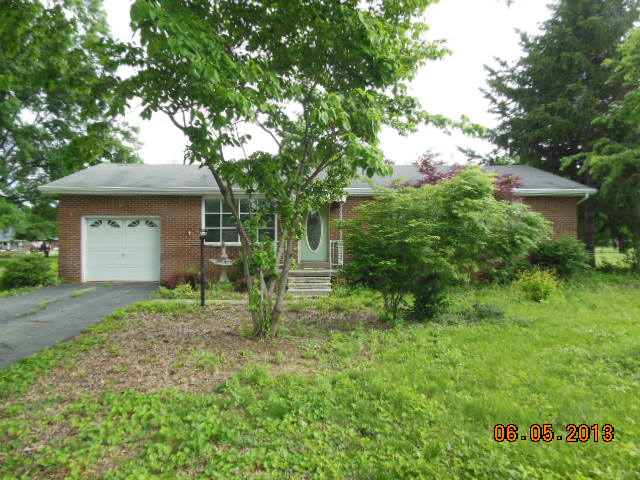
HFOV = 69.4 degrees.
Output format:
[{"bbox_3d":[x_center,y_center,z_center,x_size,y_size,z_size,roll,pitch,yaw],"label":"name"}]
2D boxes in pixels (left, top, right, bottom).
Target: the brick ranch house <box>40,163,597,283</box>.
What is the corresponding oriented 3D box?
[{"bbox_3d":[-0.100,-0.880,18.850,17.450,4.500,8.800,0,0,-1],"label":"brick ranch house"}]

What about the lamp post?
[{"bbox_3d":[-2.930,0.680,11.500,0.210,1.950,0.210,0,0,-1],"label":"lamp post"}]

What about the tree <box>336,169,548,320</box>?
[{"bbox_3d":[2.670,0.060,9.850,4.450,3.250,3.600,0,0,-1],"label":"tree"}]

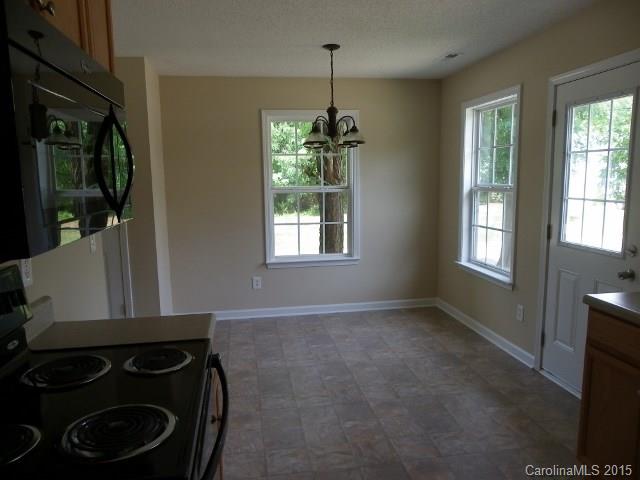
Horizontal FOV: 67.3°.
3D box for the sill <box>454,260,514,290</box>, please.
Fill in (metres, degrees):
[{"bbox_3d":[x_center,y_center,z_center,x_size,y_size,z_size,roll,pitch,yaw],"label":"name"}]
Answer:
[{"bbox_3d":[1.491,0.309,4.333,0.110,0.063,1.010,-2,8,-9],"label":"sill"}]

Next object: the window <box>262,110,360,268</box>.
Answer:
[{"bbox_3d":[-0.077,-0.527,5.028,0.995,1.602,0.110,-2,8,-9],"label":"window"}]

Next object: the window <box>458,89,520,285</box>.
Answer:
[{"bbox_3d":[1.494,-0.461,4.227,0.110,1.577,0.975,-2,8,-9],"label":"window"}]

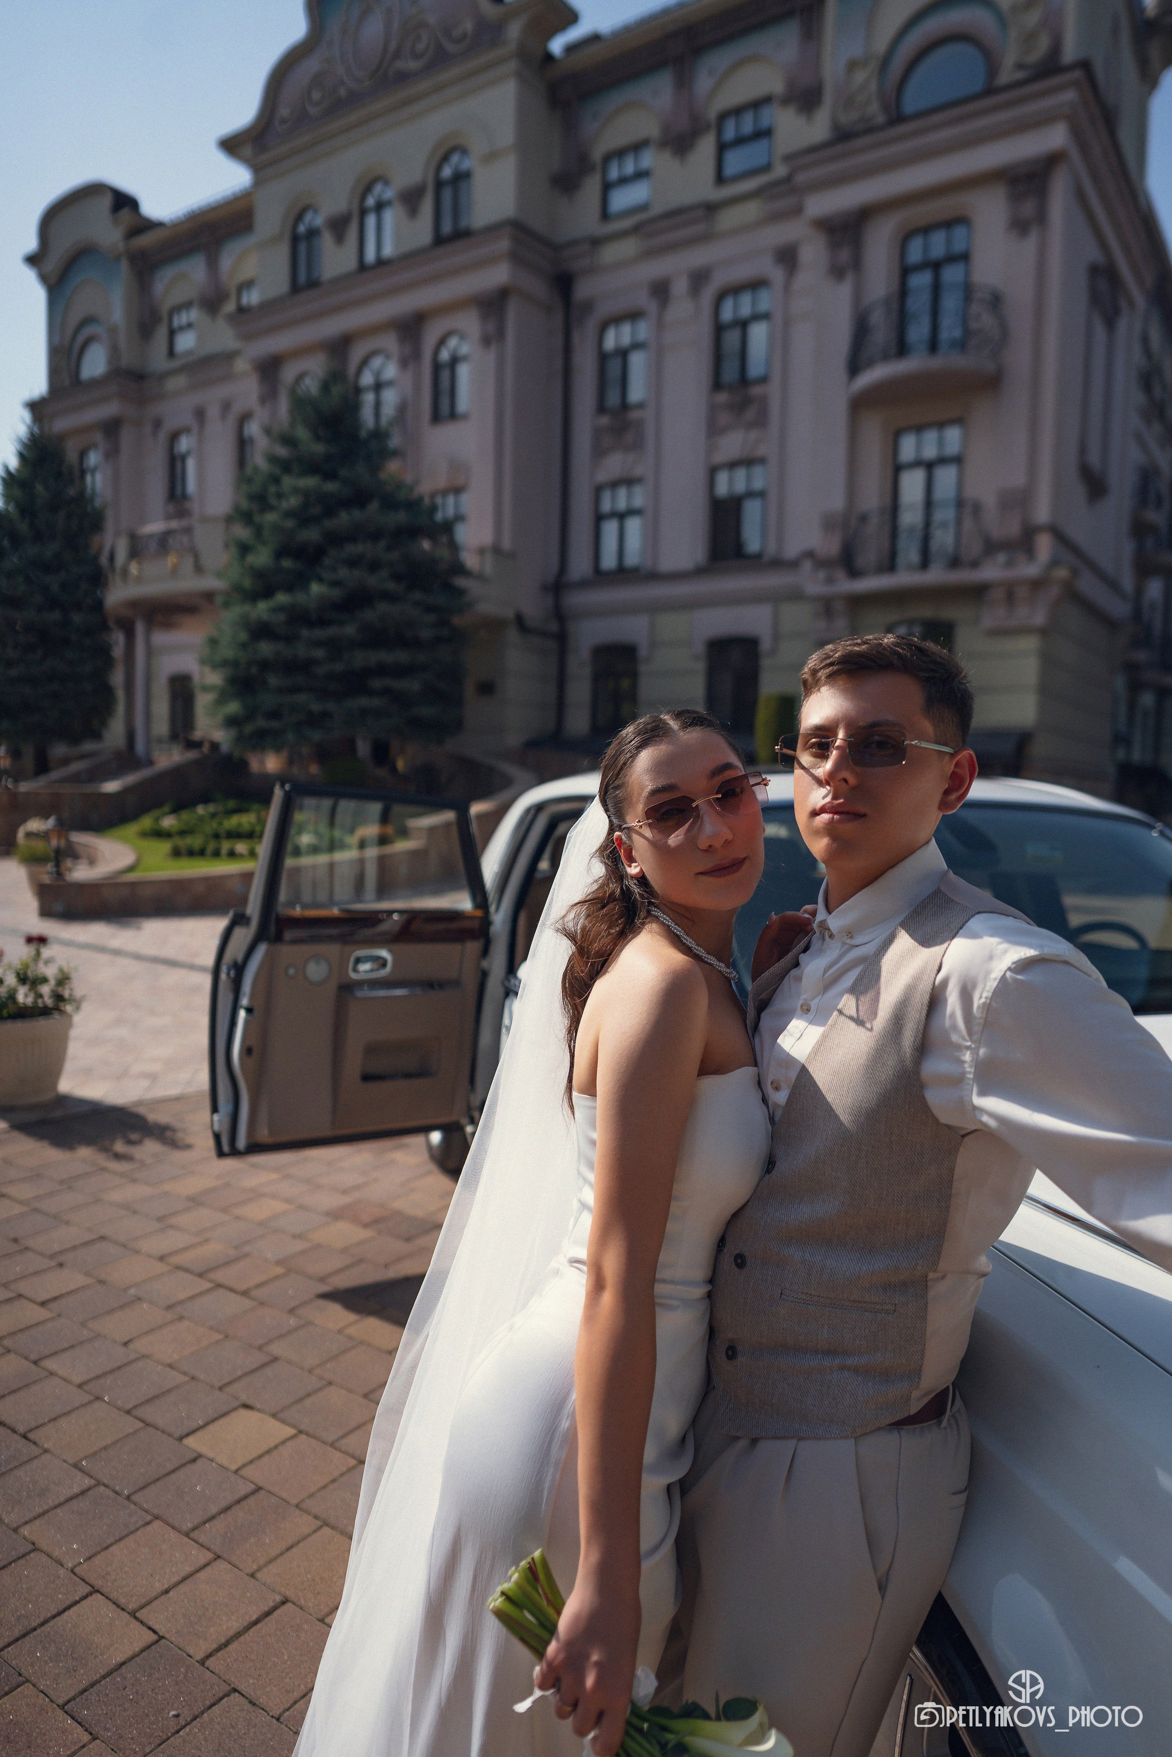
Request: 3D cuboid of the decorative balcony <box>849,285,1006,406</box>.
[{"bbox_3d":[5.737,-9.178,20.036,2.800,1.500,1.200,3,4,34],"label":"decorative balcony"}]

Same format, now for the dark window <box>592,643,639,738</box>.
[{"bbox_3d":[0.613,-4.082,25.169,1.171,1.896,0.200,3,4,34],"label":"dark window"}]

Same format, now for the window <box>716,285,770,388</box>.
[{"bbox_3d":[3.099,-10.712,23.146,1.235,1.960,0.200,3,4,34],"label":"window"}]

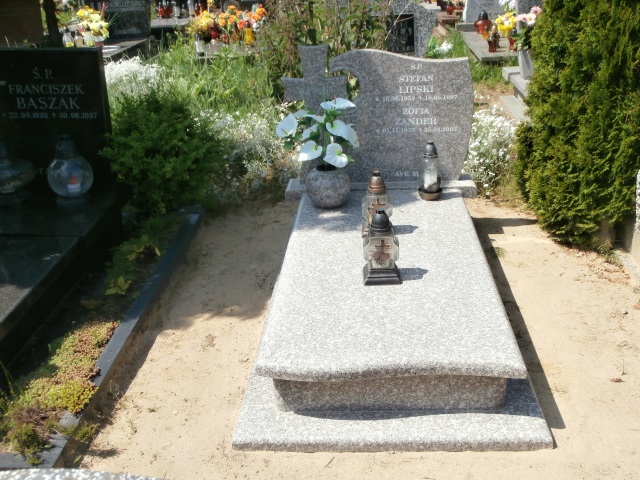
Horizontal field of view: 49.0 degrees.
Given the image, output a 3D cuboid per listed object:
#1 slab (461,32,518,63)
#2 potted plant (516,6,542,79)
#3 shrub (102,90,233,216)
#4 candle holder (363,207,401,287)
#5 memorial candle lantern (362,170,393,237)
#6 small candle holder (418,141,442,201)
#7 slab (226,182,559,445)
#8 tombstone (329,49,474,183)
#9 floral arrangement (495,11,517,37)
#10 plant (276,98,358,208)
[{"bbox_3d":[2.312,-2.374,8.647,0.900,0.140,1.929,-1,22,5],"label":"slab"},{"bbox_3d":[1.952,-1.830,6.539,0.260,0.655,0.250,-1,22,5],"label":"potted plant"},{"bbox_3d":[-1.006,-0.619,4.569,0.810,0.726,0.740,-1,22,5],"label":"shrub"},{"bbox_3d":[0.241,0.016,2.706,0.142,0.285,0.132,-1,22,5],"label":"candle holder"},{"bbox_3d":[0.258,-0.169,3.132,0.138,0.292,0.130,-1,22,5],"label":"memorial candle lantern"},{"bbox_3d":[0.554,-0.352,3.529,0.122,0.293,0.122,-1,22,5],"label":"small candle holder"},{"bbox_3d":[0.271,0.205,2.962,1.000,0.284,1.734,-1,22,5],"label":"slab"},{"bbox_3d":[0.438,-0.666,3.787,0.760,0.710,0.080,-1,22,5],"label":"tombstone"},{"bbox_3d":[2.362,-2.756,8.949,0.276,0.319,0.260,-1,22,5],"label":"floral arrangement"},{"bbox_3d":[0.006,-0.435,3.479,0.410,0.540,0.360,-1,22,5],"label":"plant"}]

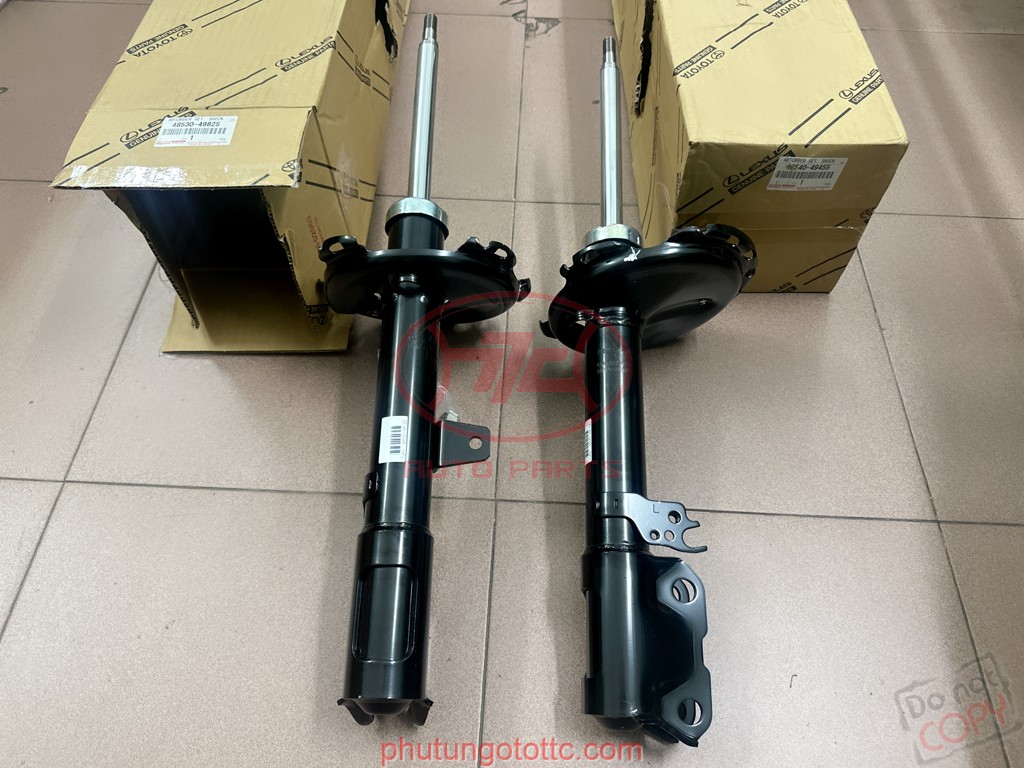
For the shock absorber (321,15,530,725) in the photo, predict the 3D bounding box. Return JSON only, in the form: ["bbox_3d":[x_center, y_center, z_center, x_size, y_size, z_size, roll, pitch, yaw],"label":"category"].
[{"bbox_3d":[-0.082,-0.071,0.669,0.198,0.186,0.716,0,66,0],"label":"shock absorber"}]

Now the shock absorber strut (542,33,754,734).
[{"bbox_3d":[0.131,-0.065,0.662,0.198,0.184,0.718,2,66,1],"label":"shock absorber strut"}]

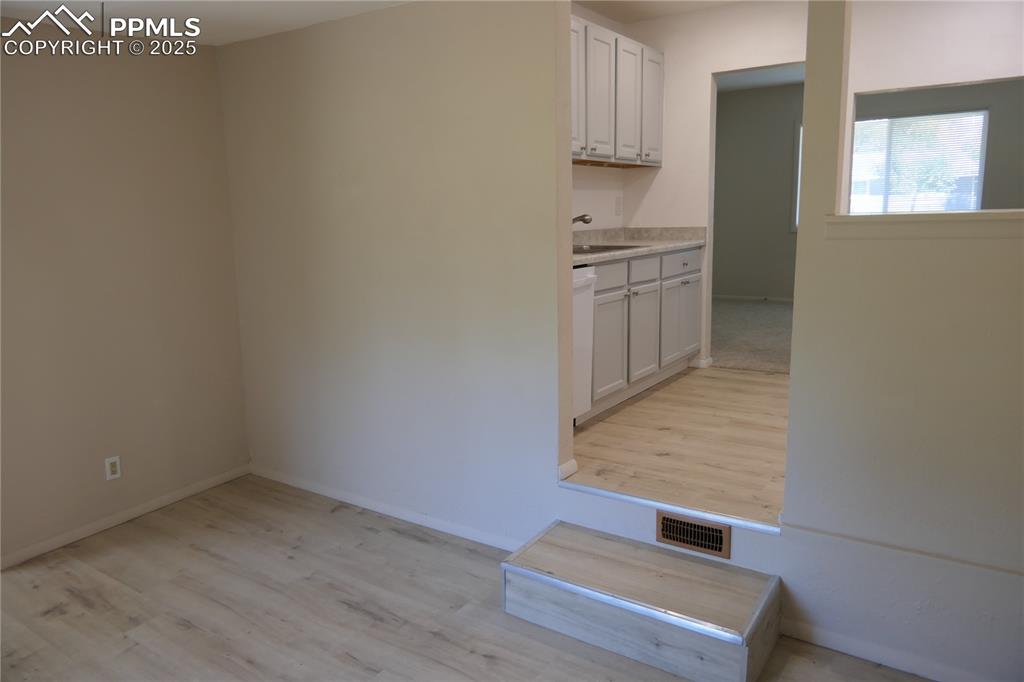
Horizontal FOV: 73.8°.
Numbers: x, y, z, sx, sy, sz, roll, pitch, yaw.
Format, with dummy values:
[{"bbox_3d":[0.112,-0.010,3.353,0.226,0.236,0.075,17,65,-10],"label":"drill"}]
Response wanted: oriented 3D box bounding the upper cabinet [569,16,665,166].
[{"bbox_3d":[0.539,-1.525,4.350,0.310,0.767,1.500,6,12,34],"label":"upper cabinet"}]

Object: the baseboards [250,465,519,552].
[{"bbox_3d":[-0.744,0.872,3.604,2.030,0.065,0.014,6,12,34],"label":"baseboards"}]

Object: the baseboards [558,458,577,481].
[{"bbox_3d":[0.243,0.555,2.970,0.015,0.070,0.150,6,12,34],"label":"baseboards"}]

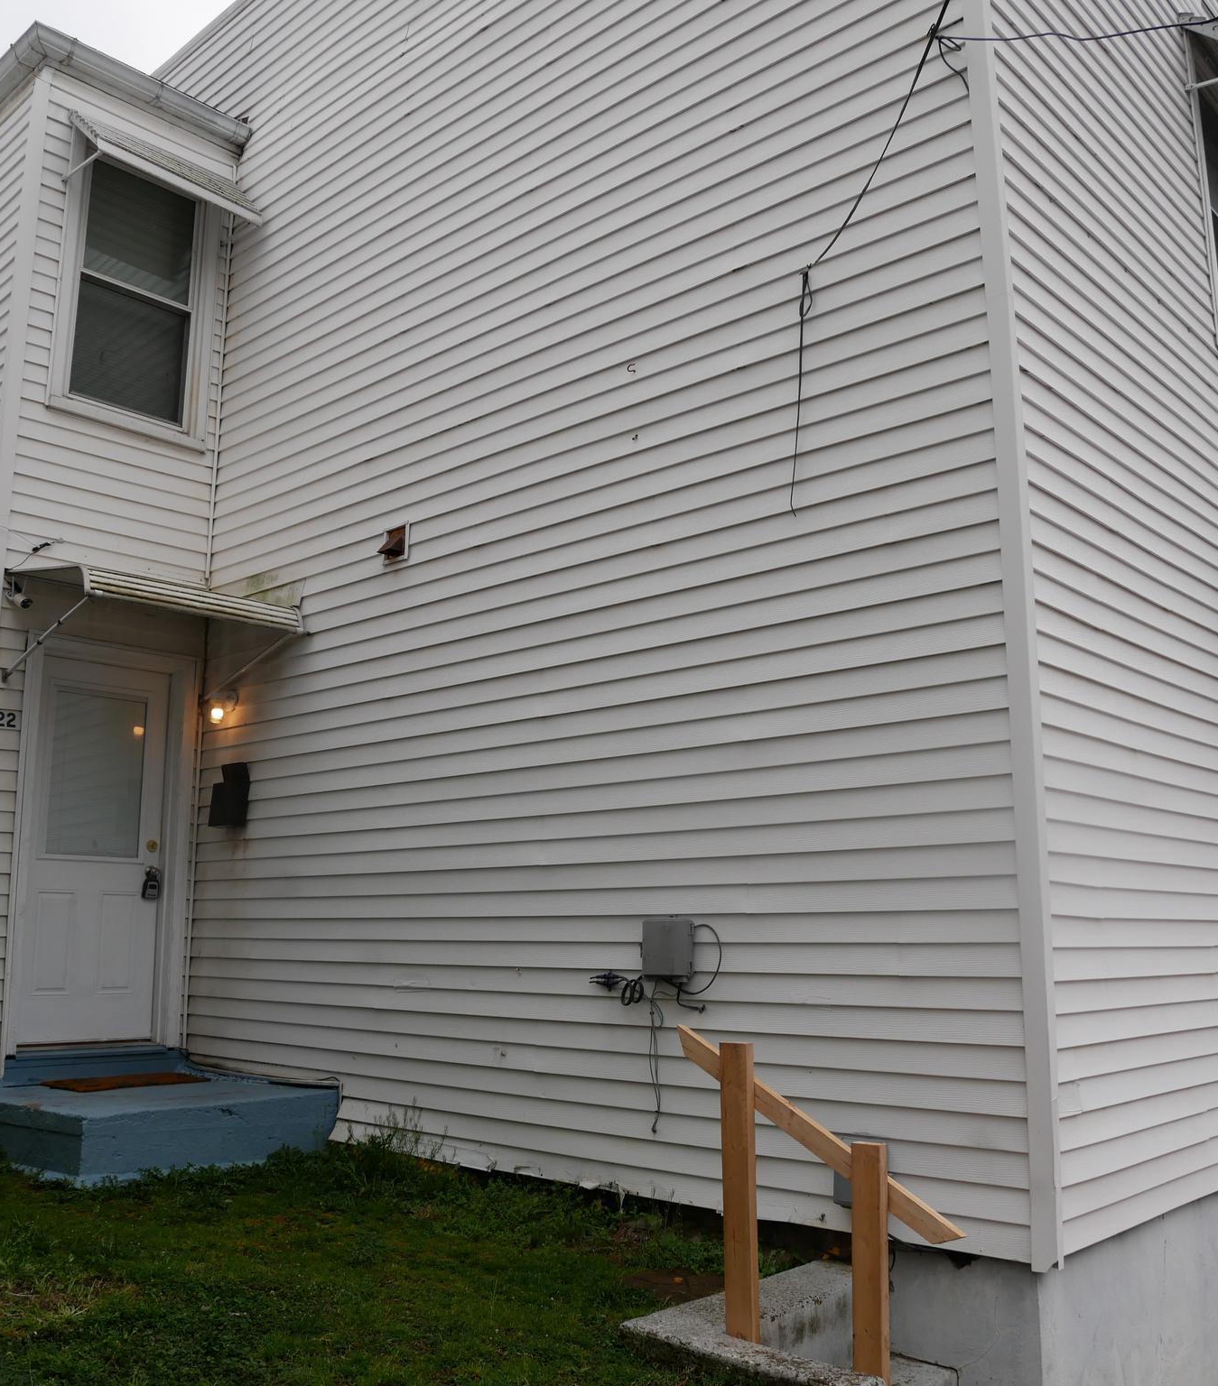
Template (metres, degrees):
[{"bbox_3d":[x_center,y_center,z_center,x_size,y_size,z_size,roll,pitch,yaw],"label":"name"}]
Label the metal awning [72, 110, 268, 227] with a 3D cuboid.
[{"bbox_3d":[-2.516,-2.996,7.344,0.370,0.440,1.025,-9,-14,42],"label":"metal awning"}]

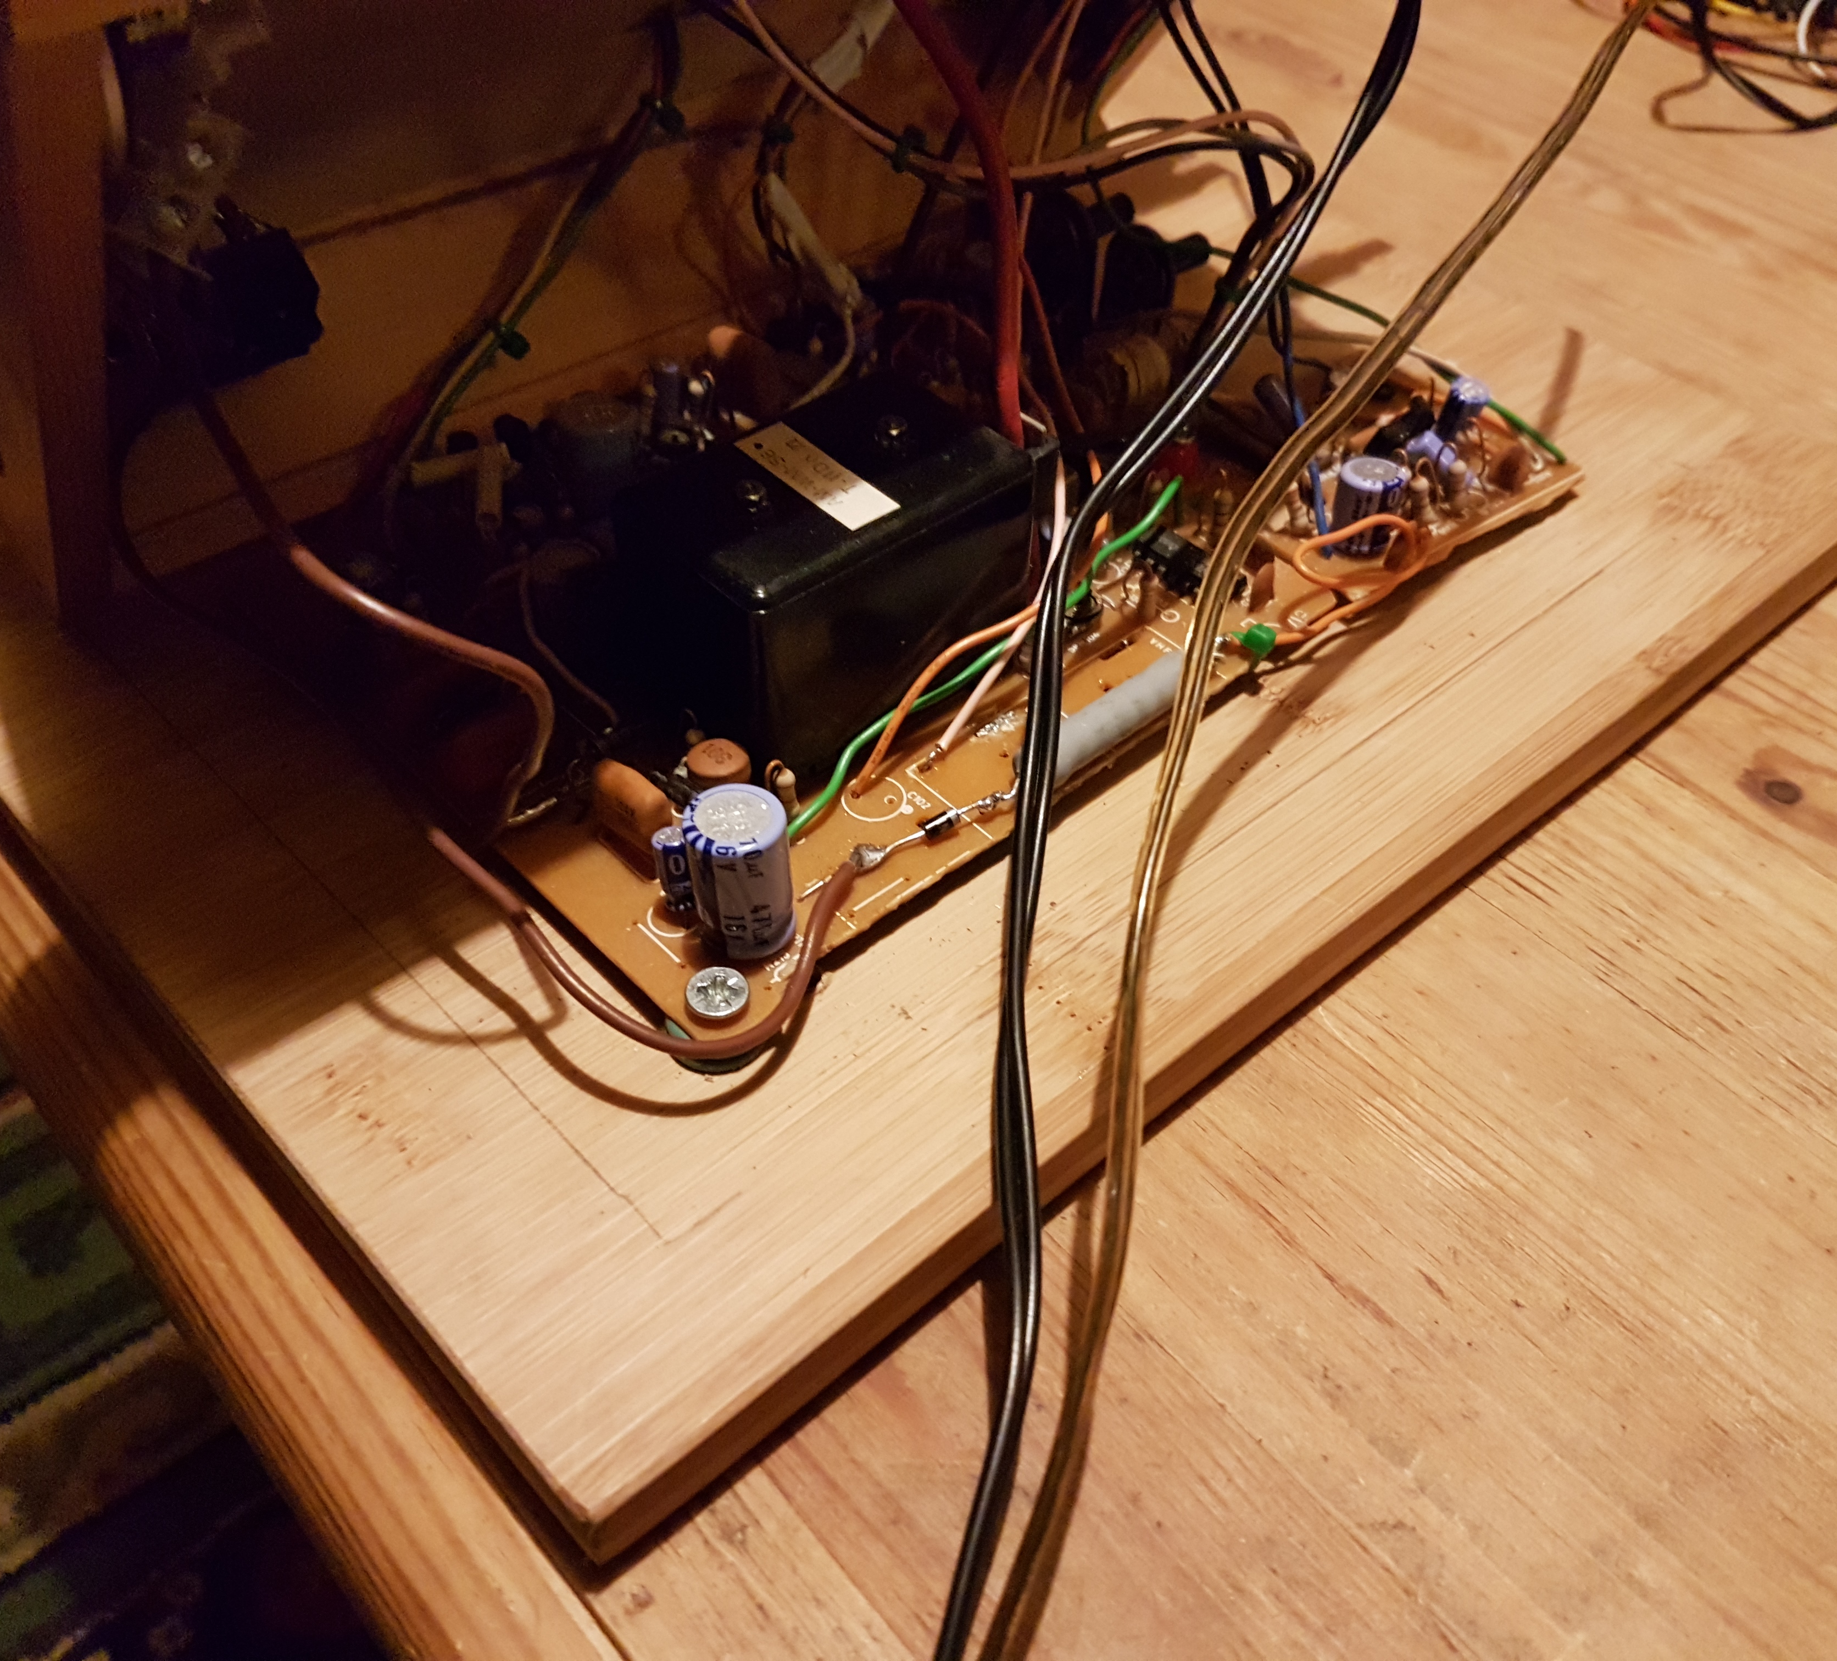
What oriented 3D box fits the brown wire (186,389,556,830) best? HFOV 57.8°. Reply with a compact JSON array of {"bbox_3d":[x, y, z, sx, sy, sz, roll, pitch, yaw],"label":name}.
[{"bbox_3d":[-0.062,-0.028,0.200,0.018,0.034,0.055,-32,58,-33],"label":"brown wire"}]

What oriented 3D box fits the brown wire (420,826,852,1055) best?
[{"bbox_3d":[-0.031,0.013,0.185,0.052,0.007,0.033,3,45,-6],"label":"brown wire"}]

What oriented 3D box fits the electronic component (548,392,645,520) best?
[{"bbox_3d":[-0.046,-0.052,0.238,0.013,0.018,0.013,5,45,-5],"label":"electronic component"}]

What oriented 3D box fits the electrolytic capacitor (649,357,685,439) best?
[{"bbox_3d":[-0.037,-0.066,0.257,0.005,0.012,0.005,-32,58,-33],"label":"electrolytic capacitor"}]

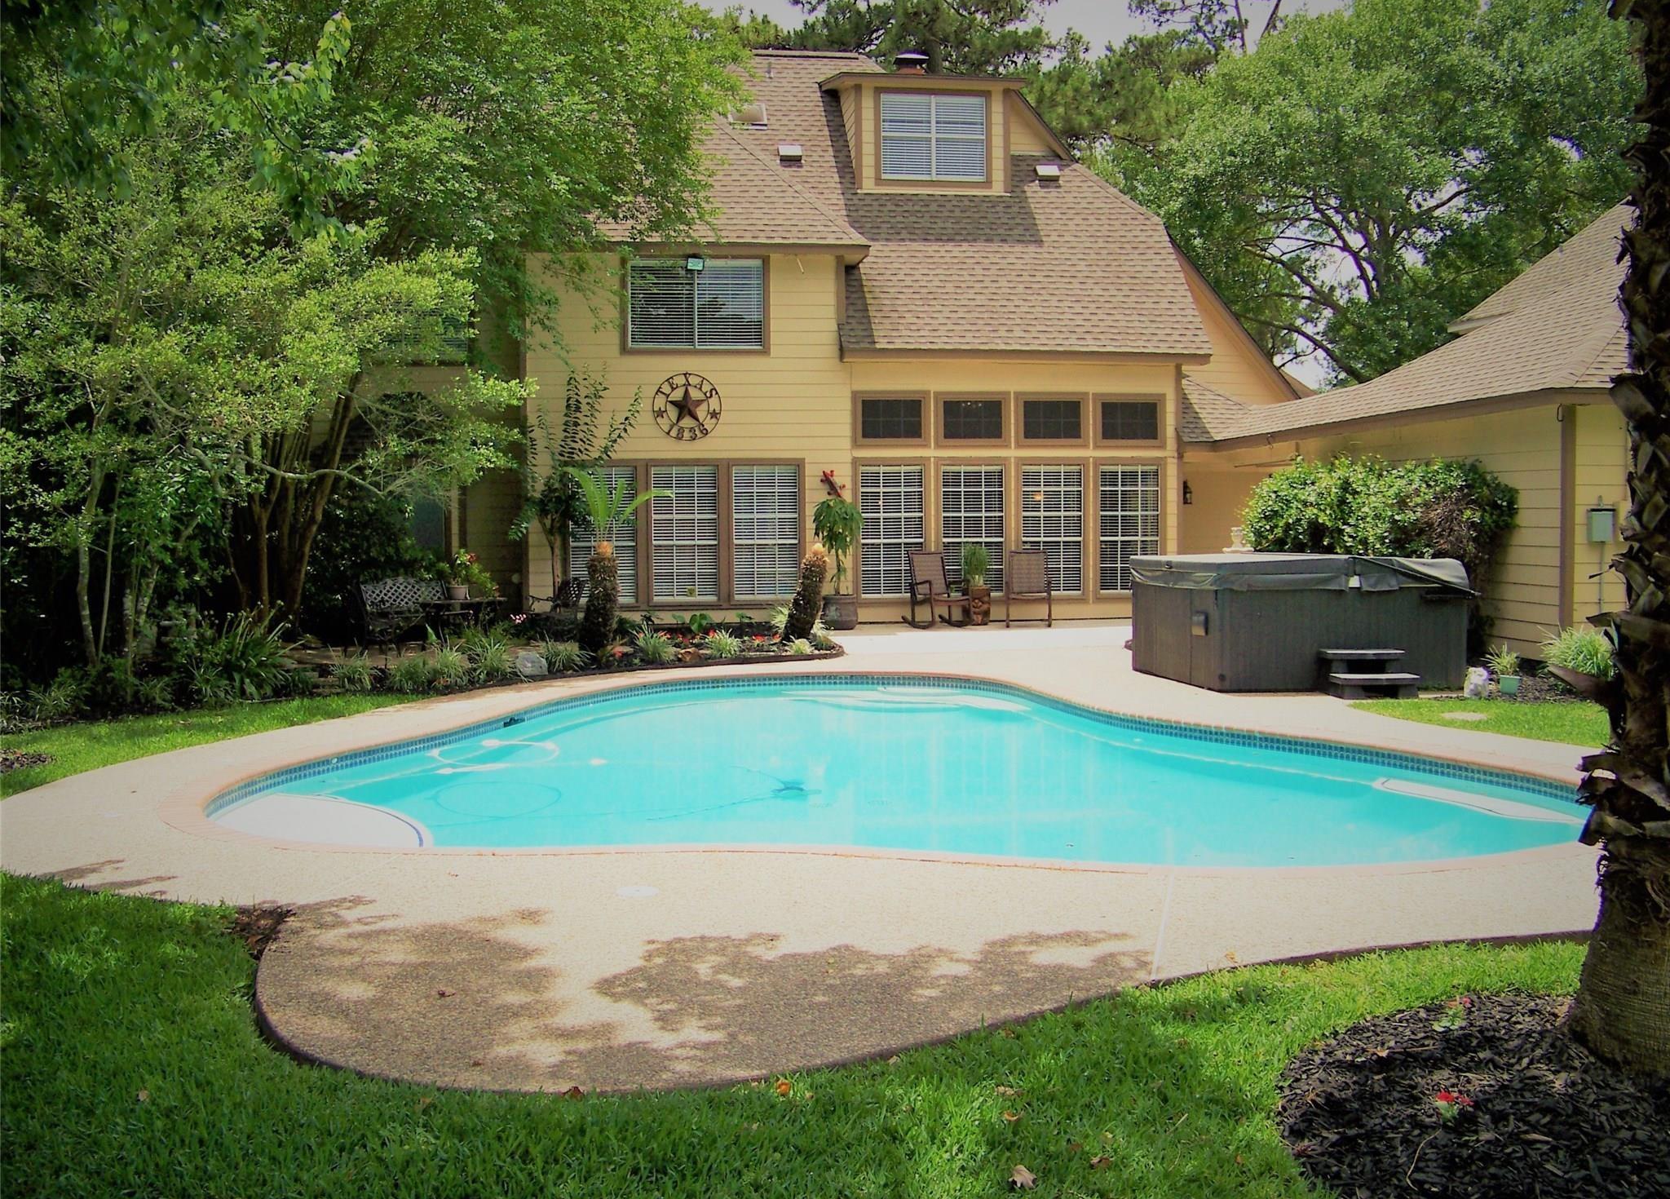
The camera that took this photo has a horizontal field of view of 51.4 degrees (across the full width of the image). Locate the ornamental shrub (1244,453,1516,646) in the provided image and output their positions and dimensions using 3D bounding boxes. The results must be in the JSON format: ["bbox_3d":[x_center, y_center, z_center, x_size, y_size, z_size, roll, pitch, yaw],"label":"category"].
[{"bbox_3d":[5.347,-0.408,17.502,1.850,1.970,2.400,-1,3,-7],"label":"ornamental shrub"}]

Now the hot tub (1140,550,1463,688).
[{"bbox_3d":[3.990,0.170,15.216,2.140,1.050,2.180,-1,3,-8],"label":"hot tub"}]

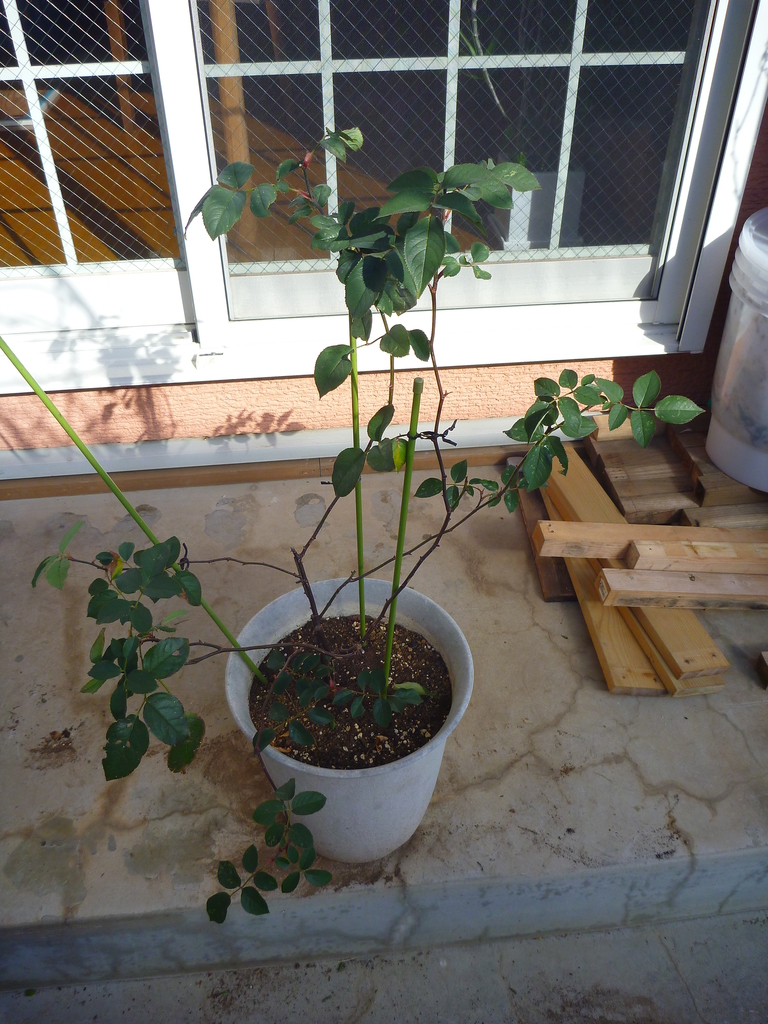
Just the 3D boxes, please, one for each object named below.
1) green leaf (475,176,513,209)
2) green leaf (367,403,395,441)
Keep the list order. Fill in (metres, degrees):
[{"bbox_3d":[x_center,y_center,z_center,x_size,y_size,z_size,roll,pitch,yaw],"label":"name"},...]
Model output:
[{"bbox_3d":[0.092,-0.270,0.700,0.042,0.008,0.024,43,81,15],"label":"green leaf"},{"bbox_3d":[-0.001,-0.096,0.887,0.022,0.013,0.048,21,68,9],"label":"green leaf"}]

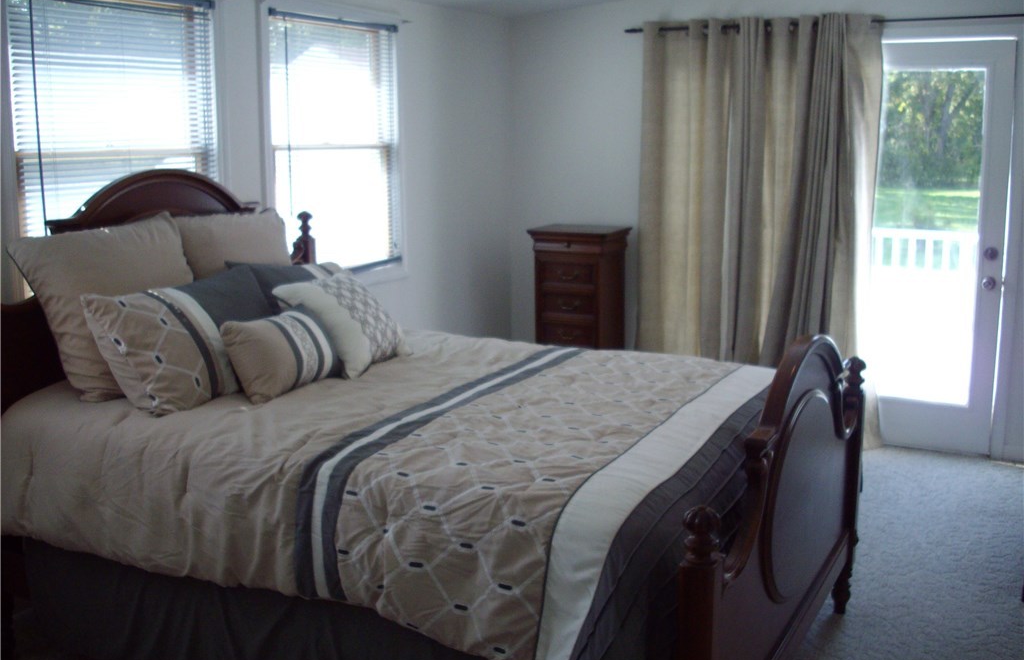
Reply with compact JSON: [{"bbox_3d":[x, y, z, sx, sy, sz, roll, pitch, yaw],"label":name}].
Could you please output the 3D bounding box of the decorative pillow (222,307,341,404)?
[{"bbox_3d":[-0.726,0.062,3.479,0.140,0.300,0.450,-33,-7,29],"label":"decorative pillow"}]

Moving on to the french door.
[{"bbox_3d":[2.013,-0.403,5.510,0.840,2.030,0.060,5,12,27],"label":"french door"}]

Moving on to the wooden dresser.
[{"bbox_3d":[0.374,-0.028,6.149,0.480,1.070,0.430,5,12,27],"label":"wooden dresser"}]

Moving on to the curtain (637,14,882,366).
[{"bbox_3d":[1.252,-0.519,5.753,1.220,2.170,0.170,5,12,27],"label":"curtain"}]

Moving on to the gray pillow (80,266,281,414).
[{"bbox_3d":[-0.994,0.008,3.474,0.180,0.450,0.700,-37,-8,28],"label":"gray pillow"}]

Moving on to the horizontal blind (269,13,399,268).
[{"bbox_3d":[-0.786,-0.831,4.990,0.100,1.140,0.920,5,12,27],"label":"horizontal blind"}]

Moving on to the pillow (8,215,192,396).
[{"bbox_3d":[-1.231,-0.072,3.503,0.200,0.530,0.640,-13,3,29],"label":"pillow"}]

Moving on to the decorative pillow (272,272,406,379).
[{"bbox_3d":[-0.572,-0.037,3.872,0.440,0.150,0.440,47,27,13],"label":"decorative pillow"}]

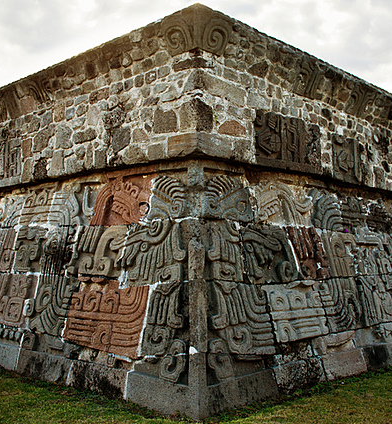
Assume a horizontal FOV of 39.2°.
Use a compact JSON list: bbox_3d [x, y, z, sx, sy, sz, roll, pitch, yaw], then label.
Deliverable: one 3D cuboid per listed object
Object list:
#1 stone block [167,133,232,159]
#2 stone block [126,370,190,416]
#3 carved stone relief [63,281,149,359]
[{"bbox_3d":[0.047,-0.781,6.799,0.493,0.224,0.631,-5,-7,44],"label":"stone block"},{"bbox_3d":[-0.298,1.993,5.988,1.027,0.292,0.350,-5,-21,44],"label":"stone block"},{"bbox_3d":[-1.050,1.341,6.967,1.502,0.825,0.280,-5,-21,44],"label":"carved stone relief"}]

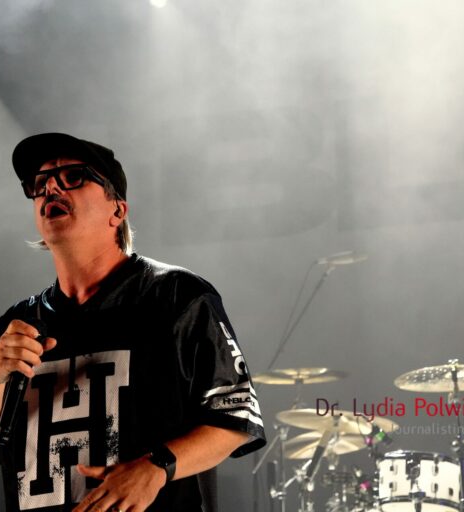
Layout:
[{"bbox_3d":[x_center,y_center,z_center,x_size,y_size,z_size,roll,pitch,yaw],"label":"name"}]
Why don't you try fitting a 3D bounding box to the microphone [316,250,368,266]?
[{"bbox_3d":[0.472,0.011,7.200,0.220,0.052,0.052,-8,-11,7],"label":"microphone"}]

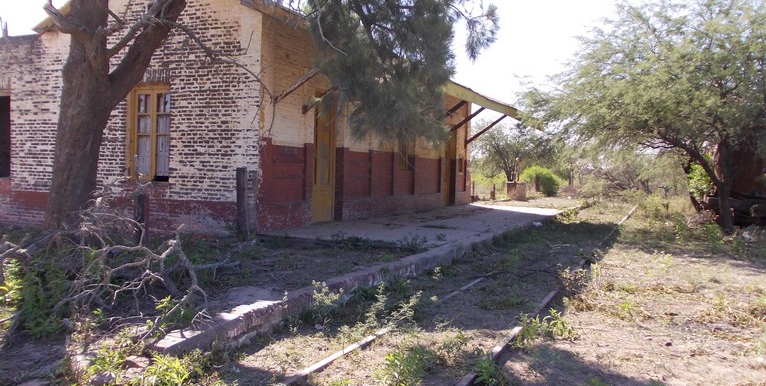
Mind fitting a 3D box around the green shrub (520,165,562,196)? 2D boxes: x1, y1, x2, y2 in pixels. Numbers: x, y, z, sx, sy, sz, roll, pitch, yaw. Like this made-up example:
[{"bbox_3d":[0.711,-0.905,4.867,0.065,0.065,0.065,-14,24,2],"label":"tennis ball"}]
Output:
[{"bbox_3d":[9.663,-0.706,38.000,2.700,1.850,2.400,1,2,0],"label":"green shrub"}]

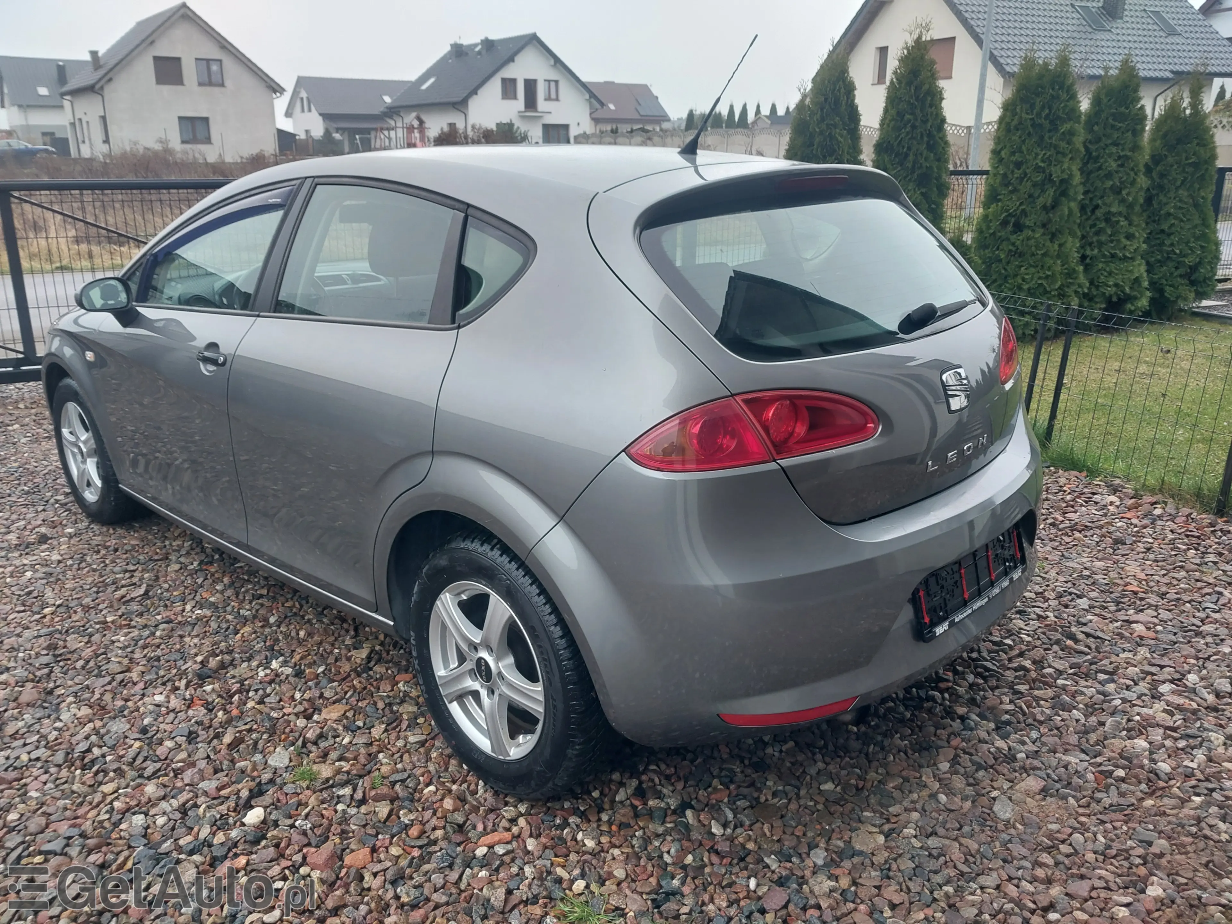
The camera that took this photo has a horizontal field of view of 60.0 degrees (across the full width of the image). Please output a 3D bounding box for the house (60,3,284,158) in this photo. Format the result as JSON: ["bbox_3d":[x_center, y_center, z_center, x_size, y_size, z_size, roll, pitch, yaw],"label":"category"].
[{"bbox_3d":[-23.679,-19.537,56.444,8.902,7.711,11.316,-11,20,-32],"label":"house"}]

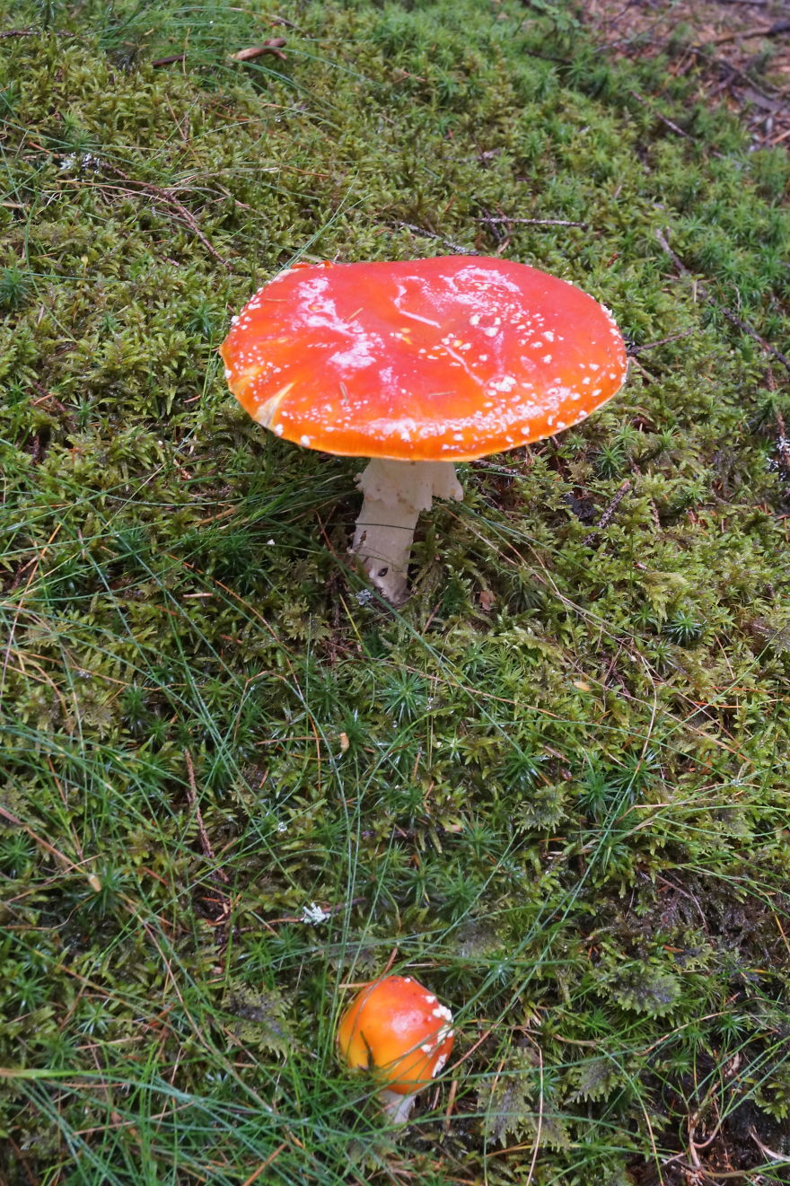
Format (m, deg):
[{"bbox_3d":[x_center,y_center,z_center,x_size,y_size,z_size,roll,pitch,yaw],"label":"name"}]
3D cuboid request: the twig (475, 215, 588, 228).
[{"bbox_3d":[0.078,-0.212,0.979,0.064,0.006,0.005,4,42,5],"label":"twig"}]

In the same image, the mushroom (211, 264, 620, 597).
[{"bbox_3d":[0.012,-0.054,0.714,0.163,0.138,0.141,0,35,0],"label":"mushroom"}]

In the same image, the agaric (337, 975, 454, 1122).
[{"bbox_3d":[0.000,0.147,0.542,0.036,0.060,0.036,0,35,0],"label":"agaric"}]

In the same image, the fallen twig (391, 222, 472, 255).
[{"bbox_3d":[0.021,-0.200,0.966,0.056,0.006,0.005,27,48,27],"label":"fallen twig"}]

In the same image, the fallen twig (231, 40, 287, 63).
[{"bbox_3d":[-0.091,-0.364,1.148,0.043,0.014,0.020,-25,48,-25],"label":"fallen twig"}]

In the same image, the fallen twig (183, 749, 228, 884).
[{"bbox_3d":[-0.072,0.083,0.651,0.005,0.006,0.069,-12,43,-13],"label":"fallen twig"}]

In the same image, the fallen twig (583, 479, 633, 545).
[{"bbox_3d":[0.098,-0.037,0.785,0.005,0.006,0.052,20,46,21],"label":"fallen twig"}]

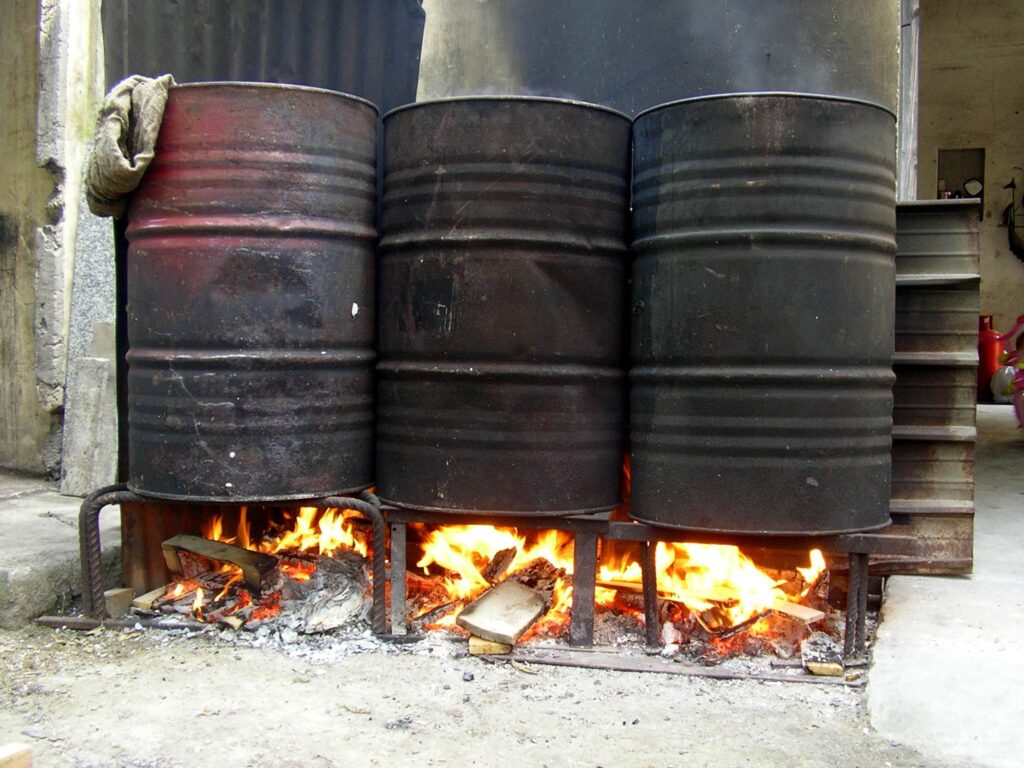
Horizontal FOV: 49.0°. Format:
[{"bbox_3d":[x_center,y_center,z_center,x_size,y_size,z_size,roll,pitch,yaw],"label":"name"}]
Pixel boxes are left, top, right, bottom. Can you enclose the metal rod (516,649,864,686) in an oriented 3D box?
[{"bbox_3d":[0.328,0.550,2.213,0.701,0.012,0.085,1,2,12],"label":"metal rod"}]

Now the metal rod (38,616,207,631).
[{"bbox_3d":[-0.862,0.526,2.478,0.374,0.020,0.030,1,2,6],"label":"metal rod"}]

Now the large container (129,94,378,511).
[{"bbox_3d":[-0.617,-0.207,2.692,0.592,0.889,0.592,0,2,0],"label":"large container"}]

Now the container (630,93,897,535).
[{"bbox_3d":[0.561,-0.147,2.558,0.592,0.889,0.592,0,2,0],"label":"container"}]

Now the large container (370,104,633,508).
[{"bbox_3d":[-0.017,-0.173,2.679,0.592,0.889,0.592,1,2,0],"label":"large container"}]

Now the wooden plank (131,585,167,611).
[{"bbox_3d":[-0.846,0.501,2.640,0.042,0.018,0.160,0,2,-4],"label":"wooden plank"}]

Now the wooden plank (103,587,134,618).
[{"bbox_3d":[-0.914,0.506,2.605,0.028,0.050,0.080,1,2,17],"label":"wooden plank"}]

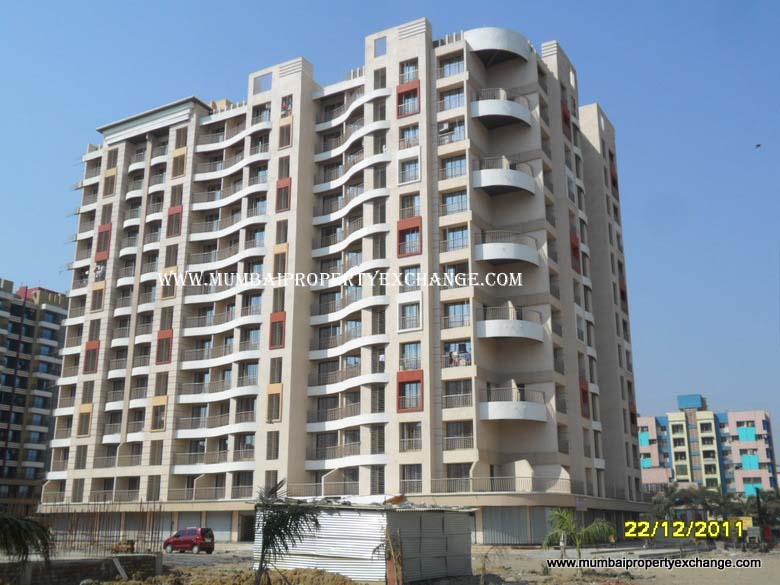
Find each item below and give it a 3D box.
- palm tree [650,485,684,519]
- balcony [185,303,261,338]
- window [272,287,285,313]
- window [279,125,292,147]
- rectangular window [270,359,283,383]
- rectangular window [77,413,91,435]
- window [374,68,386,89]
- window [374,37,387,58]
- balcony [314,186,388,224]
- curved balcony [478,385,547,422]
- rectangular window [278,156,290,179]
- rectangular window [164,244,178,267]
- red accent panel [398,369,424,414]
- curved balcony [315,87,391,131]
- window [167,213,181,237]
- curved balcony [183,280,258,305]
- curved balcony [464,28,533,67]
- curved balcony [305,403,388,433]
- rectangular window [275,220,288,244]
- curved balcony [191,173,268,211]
[{"bbox_3d":[30.357,24.293,90.681,3.600,6.227,3.600,-9,-19,28],"label":"palm tree"},{"bbox_3d":[-14.346,2.611,72.803,9.404,1.638,2.163,-9,-18,29],"label":"balcony"},{"bbox_3d":[-9.081,0.575,68.426,1.130,1.980,0.150,-9,-19,29],"label":"window"},{"bbox_3d":[-8.940,-13.357,71.252,1.200,2.050,0.200,-9,-19,29],"label":"window"},{"bbox_3d":[-9.097,6.303,66.927,1.123,2.068,0.197,-9,-19,28],"label":"rectangular window"},{"bbox_3d":[-27.513,11.814,74.889,1.420,2.000,0.200,-9,-19,29],"label":"rectangular window"},{"bbox_3d":[-0.705,-17.555,68.650,1.121,1.823,0.200,-9,-18,29],"label":"window"},{"bbox_3d":[-0.746,-20.493,69.781,1.123,1.665,0.217,-9,-19,28],"label":"window"},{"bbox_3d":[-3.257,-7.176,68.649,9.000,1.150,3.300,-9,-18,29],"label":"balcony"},{"bbox_3d":[8.545,8.198,59.185,4.932,2.100,3.420,2,-17,-6],"label":"curved balcony"},{"bbox_3d":[-8.906,-10.593,71.388,1.172,2.049,0.150,-9,-18,28],"label":"rectangular window"},{"bbox_3d":[-19.872,-3.291,76.142,1.418,2.068,0.197,-9,-19,28],"label":"rectangular window"},{"bbox_3d":[1.491,7.161,60.169,2.140,2.976,0.220,-9,-18,29],"label":"red accent panel"},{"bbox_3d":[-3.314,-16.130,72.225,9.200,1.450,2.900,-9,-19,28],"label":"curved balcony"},{"bbox_3d":[-19.509,-6.082,75.418,1.450,2.200,0.200,-9,-19,29],"label":"window"},{"bbox_3d":[-14.244,0.155,72.143,9.200,0.850,1.800,-9,-19,29],"label":"curved balcony"},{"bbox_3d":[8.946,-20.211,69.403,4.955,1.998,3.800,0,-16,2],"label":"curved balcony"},{"bbox_3d":[-3.248,9.310,62.270,8.550,1.600,2.600,-9,-19,29],"label":"curved balcony"},{"bbox_3d":[-9.033,-5.046,70.006,1.221,2.085,0.203,-9,-19,28],"label":"rectangular window"},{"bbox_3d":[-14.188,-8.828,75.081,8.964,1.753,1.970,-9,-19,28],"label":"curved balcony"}]

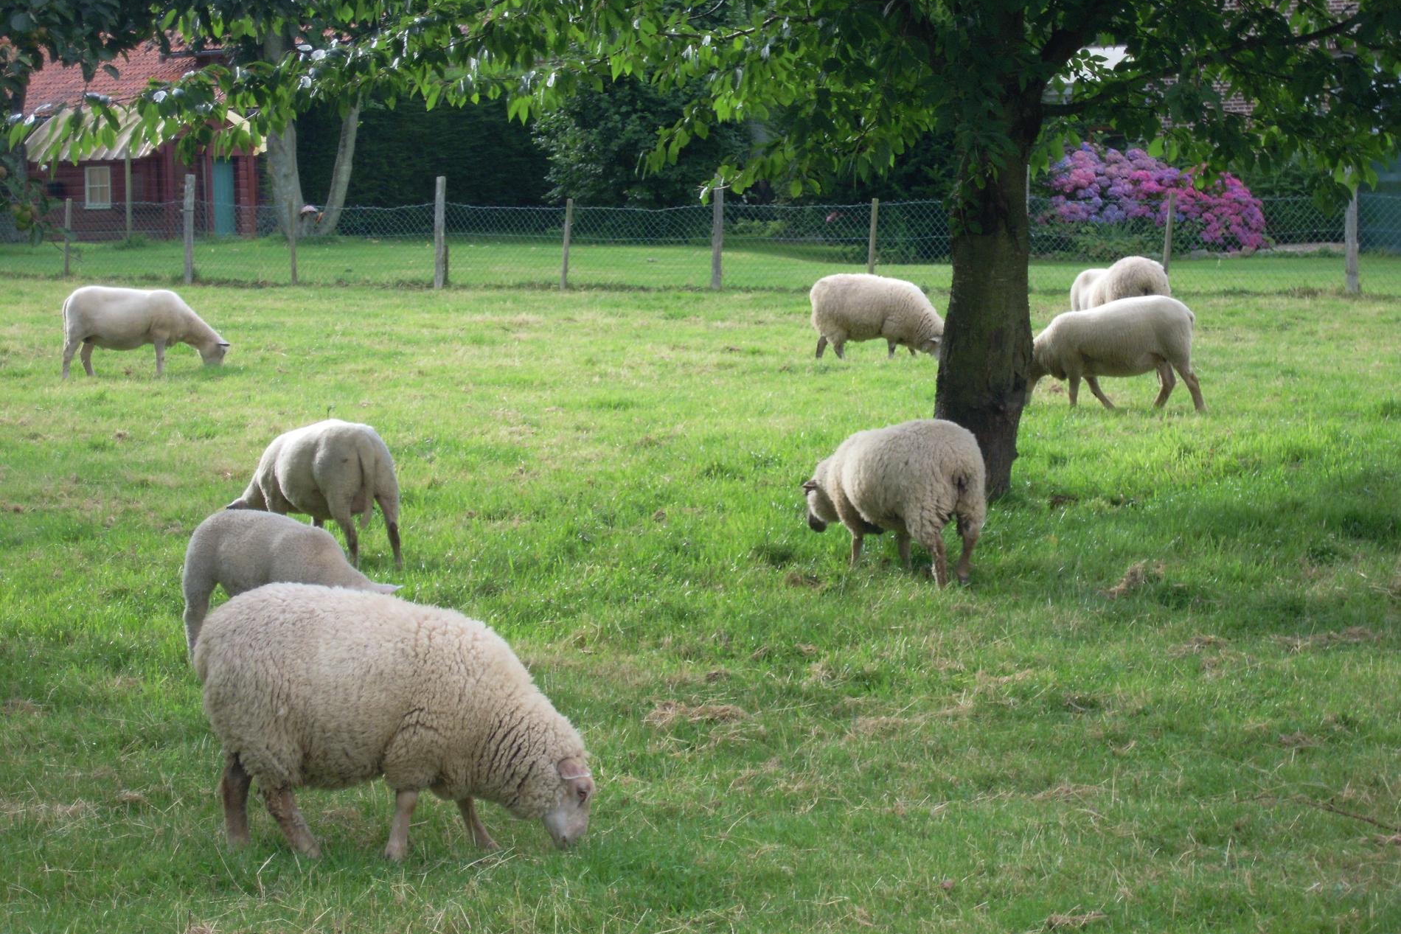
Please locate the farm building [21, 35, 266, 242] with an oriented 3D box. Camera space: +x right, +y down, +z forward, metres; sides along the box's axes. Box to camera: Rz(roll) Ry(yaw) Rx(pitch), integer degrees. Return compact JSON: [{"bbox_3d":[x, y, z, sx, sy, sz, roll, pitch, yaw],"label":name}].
[{"bbox_3d":[-11.989,-6.983,86.500,5.300,4.200,4.400,0,4,-5],"label":"farm building"}]

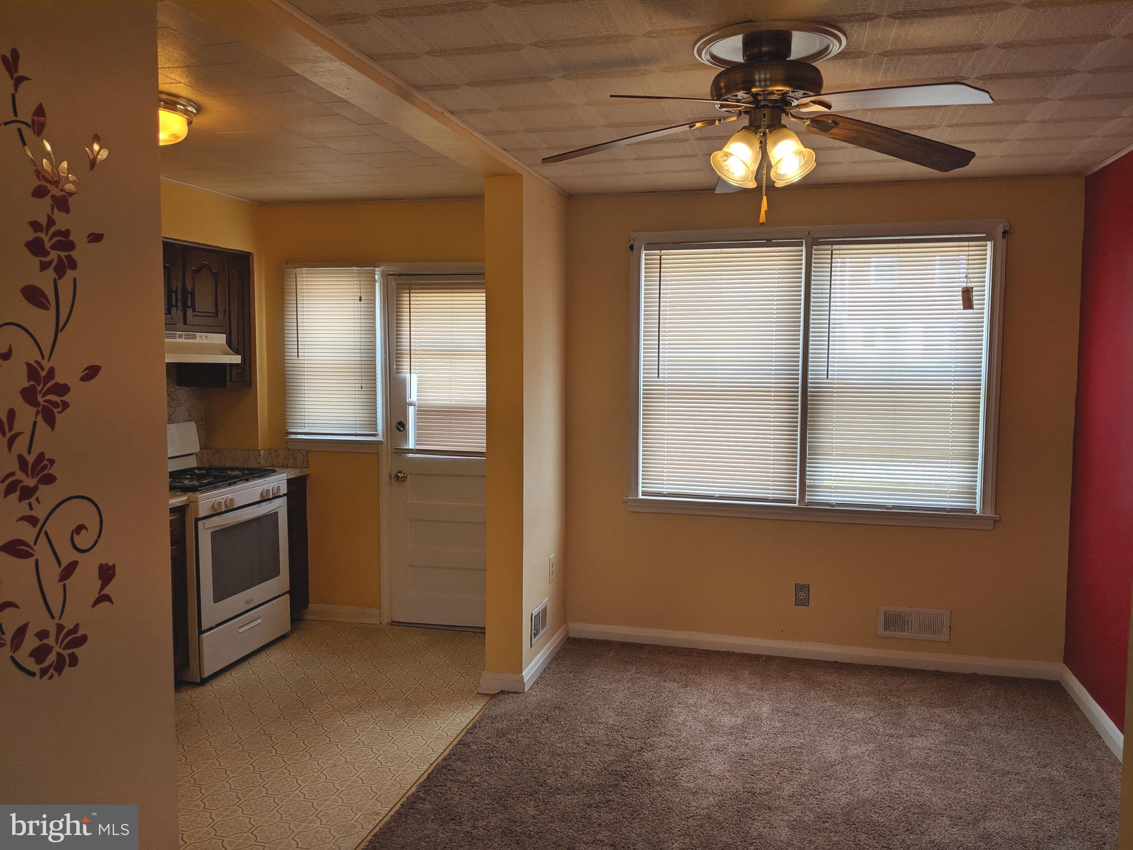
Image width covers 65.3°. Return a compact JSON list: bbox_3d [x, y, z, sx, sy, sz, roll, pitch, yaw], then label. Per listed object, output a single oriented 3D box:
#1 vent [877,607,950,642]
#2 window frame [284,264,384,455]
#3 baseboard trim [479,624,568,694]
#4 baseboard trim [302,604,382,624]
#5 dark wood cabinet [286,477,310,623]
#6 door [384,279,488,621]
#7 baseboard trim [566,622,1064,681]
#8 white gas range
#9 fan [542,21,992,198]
[{"bbox_3d":[1.764,1.011,4.487,0.348,0.164,0.022,1,5,15],"label":"vent"},{"bbox_3d":[-1.371,-0.397,5.202,0.634,1.107,0.080,1,5,15],"label":"window frame"},{"bbox_3d":[-0.190,1.186,4.582,0.225,0.097,0.855,1,5,15],"label":"baseboard trim"},{"bbox_3d":[-1.337,1.133,5.322,0.490,0.092,0.020,1,5,15],"label":"baseboard trim"},{"bbox_3d":[-1.897,0.739,5.266,0.615,0.872,0.325,1,5,15],"label":"dark wood cabinet"},{"bbox_3d":[-0.635,0.160,5.062,0.820,2.045,0.048,1,5,15],"label":"door"},{"bbox_3d":[1.226,1.180,4.646,2.498,0.091,0.020,1,5,15],"label":"baseboard trim"},{"bbox_3d":[-1.984,0.619,4.705,0.725,1.204,0.765,1,5,15],"label":"white gas range"},{"bbox_3d":[0.532,-0.828,2.429,1.285,0.410,1.225,1,5,15],"label":"fan"}]

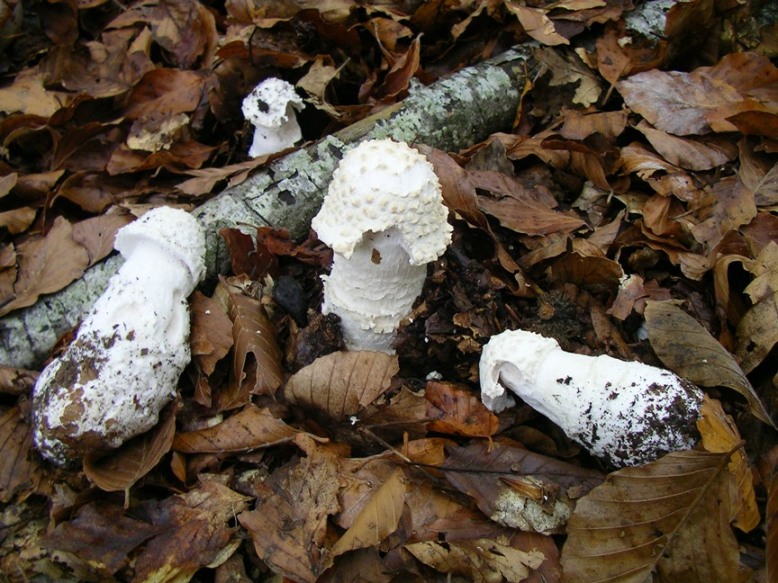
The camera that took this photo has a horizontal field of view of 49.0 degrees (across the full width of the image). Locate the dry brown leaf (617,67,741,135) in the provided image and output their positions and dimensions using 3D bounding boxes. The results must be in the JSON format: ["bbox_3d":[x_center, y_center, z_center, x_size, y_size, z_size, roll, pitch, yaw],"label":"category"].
[{"bbox_3d":[0.214,-0.141,0.632,0.088,0.012,0.058,12,62,7],"label":"dry brown leaf"}]

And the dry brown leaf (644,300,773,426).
[{"bbox_3d":[0.157,0.035,0.428,0.031,0.018,0.087,-21,53,-12],"label":"dry brown leaf"}]

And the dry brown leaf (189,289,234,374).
[{"bbox_3d":[-0.094,0.021,0.442,0.026,0.010,0.049,-1,64,-11],"label":"dry brown leaf"}]

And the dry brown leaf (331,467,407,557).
[{"bbox_3d":[-0.004,0.099,0.370,0.015,0.010,0.051,30,56,23],"label":"dry brown leaf"}]

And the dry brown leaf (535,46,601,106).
[{"bbox_3d":[0.139,-0.167,0.657,0.033,0.012,0.058,-39,73,-14],"label":"dry brown leaf"}]

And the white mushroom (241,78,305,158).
[{"bbox_3d":[-0.083,-0.124,0.607,0.044,0.068,0.044,-1,43,0],"label":"white mushroom"}]

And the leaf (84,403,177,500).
[{"bbox_3d":[-0.125,0.074,0.418,0.039,0.022,0.048,17,61,16],"label":"leaf"}]

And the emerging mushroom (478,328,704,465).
[{"bbox_3d":[0.098,0.049,0.422,0.112,0.054,0.054,16,45,16],"label":"emerging mushroom"}]

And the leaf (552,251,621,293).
[{"bbox_3d":[0.115,-0.011,0.497,0.042,0.015,0.029,-2,68,-1],"label":"leaf"}]

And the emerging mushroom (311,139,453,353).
[{"bbox_3d":[-0.007,-0.012,0.440,0.070,0.128,0.070,5,43,0],"label":"emerging mushroom"}]

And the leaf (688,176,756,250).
[{"bbox_3d":[0.205,-0.047,0.515,0.061,0.012,0.024,-37,60,-17],"label":"leaf"}]

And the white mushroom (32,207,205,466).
[{"bbox_3d":[-0.125,0.021,0.405,0.057,0.056,0.130,25,63,-15],"label":"white mushroom"}]

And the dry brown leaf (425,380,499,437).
[{"bbox_3d":[0.035,0.056,0.413,0.036,0.010,0.028,4,55,4],"label":"dry brown leaf"}]

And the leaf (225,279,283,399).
[{"bbox_3d":[-0.069,0.023,0.435,0.023,0.016,0.066,-7,63,-8],"label":"leaf"}]

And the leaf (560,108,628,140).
[{"bbox_3d":[0.141,-0.115,0.587,0.049,0.011,0.029,-1,57,3],"label":"leaf"}]

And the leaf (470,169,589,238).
[{"bbox_3d":[0.085,-0.054,0.538,0.081,0.014,0.038,26,59,17],"label":"leaf"}]

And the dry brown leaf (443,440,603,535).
[{"bbox_3d":[0.064,0.092,0.401,0.077,0.014,0.041,3,51,2],"label":"dry brown leaf"}]

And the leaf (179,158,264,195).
[{"bbox_3d":[-0.102,-0.069,0.533,0.060,0.010,0.015,-19,60,-12],"label":"leaf"}]

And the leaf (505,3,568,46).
[{"bbox_3d":[0.118,-0.217,0.688,0.028,0.010,0.059,-20,61,-8],"label":"leaf"}]

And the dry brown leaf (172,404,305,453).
[{"bbox_3d":[-0.074,0.068,0.424,0.065,0.014,0.024,-2,58,-1],"label":"dry brown leaf"}]

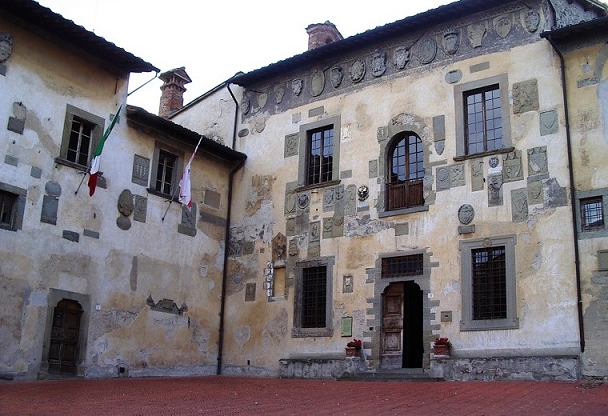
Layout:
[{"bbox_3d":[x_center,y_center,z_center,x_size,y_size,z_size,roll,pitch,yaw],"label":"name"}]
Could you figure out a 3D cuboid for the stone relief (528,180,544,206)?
[{"bbox_3d":[6.265,-0.416,18.004,0.405,0.649,0.080,-9,-19,36],"label":"stone relief"}]

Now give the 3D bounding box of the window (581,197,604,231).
[{"bbox_3d":[7.459,0.178,17.201,0.552,0.882,0.200,-10,-19,36],"label":"window"}]

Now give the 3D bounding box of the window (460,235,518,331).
[{"bbox_3d":[5.158,2.121,18.501,1.682,2.567,0.250,-9,-19,37],"label":"window"}]

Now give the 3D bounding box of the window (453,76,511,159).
[{"bbox_3d":[5.312,-2.685,19.771,1.698,2.406,0.280,-10,-19,36],"label":"window"}]

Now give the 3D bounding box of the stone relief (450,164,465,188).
[{"bbox_3d":[4.508,-0.942,19.489,0.452,0.705,0.100,-10,-19,36],"label":"stone relief"}]

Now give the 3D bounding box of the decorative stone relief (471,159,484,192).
[{"bbox_3d":[4.981,-0.931,19.106,0.346,0.941,0.100,-10,-19,36],"label":"decorative stone relief"}]

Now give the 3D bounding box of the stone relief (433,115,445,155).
[{"bbox_3d":[4.135,-2.255,20.464,0.386,1.218,0.090,-10,-19,36],"label":"stone relief"}]

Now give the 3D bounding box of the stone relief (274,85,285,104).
[{"bbox_3d":[-0.923,-4.264,25.056,0.498,0.766,0.100,-10,-18,38],"label":"stone relief"}]

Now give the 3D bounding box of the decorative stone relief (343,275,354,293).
[{"bbox_3d":[1.402,2.411,20.994,0.357,0.553,0.090,-9,-19,36],"label":"decorative stone relief"}]

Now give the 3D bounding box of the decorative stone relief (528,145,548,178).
[{"bbox_3d":[6.380,-1.253,18.146,0.534,0.760,0.080,-10,-18,38],"label":"decorative stone relief"}]

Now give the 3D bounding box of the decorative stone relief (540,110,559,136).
[{"bbox_3d":[6.693,-2.298,18.149,0.475,0.666,0.100,-10,-19,36],"label":"decorative stone relief"}]

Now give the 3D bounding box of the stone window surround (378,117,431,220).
[{"bbox_3d":[3.156,-1.400,21.079,1.869,3.346,0.280,-10,-19,36],"label":"stone window surround"}]

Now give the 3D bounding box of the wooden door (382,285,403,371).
[{"bbox_3d":[2.640,3.486,19.913,0.740,2.535,0.090,-9,-19,36],"label":"wooden door"}]

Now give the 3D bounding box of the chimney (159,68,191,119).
[{"bbox_3d":[-5.880,-5.234,30.526,0.944,2.102,0.944,-9,-19,37],"label":"chimney"}]

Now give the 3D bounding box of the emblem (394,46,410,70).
[{"bbox_3d":[3.230,-4.939,22.012,0.566,0.808,0.150,-9,-19,37],"label":"emblem"}]

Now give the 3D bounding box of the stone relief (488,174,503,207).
[{"bbox_3d":[5.431,-0.499,18.943,0.440,0.940,0.120,-9,-19,37],"label":"stone relief"}]

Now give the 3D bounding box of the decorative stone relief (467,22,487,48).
[{"bbox_3d":[5.241,-5.201,20.173,0.600,0.808,0.120,-10,-18,38],"label":"decorative stone relief"}]

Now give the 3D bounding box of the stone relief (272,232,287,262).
[{"bbox_3d":[-0.879,1.374,23.444,0.671,1.057,0.130,-9,-19,37],"label":"stone relief"}]

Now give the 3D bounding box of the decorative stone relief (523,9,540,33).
[{"bbox_3d":[6.573,-5.359,19.154,0.465,0.798,0.140,-10,-19,36],"label":"decorative stone relief"}]

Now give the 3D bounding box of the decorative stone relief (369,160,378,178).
[{"bbox_3d":[2.244,-1.256,21.686,0.310,0.575,0.080,-10,-19,36],"label":"decorative stone relief"}]

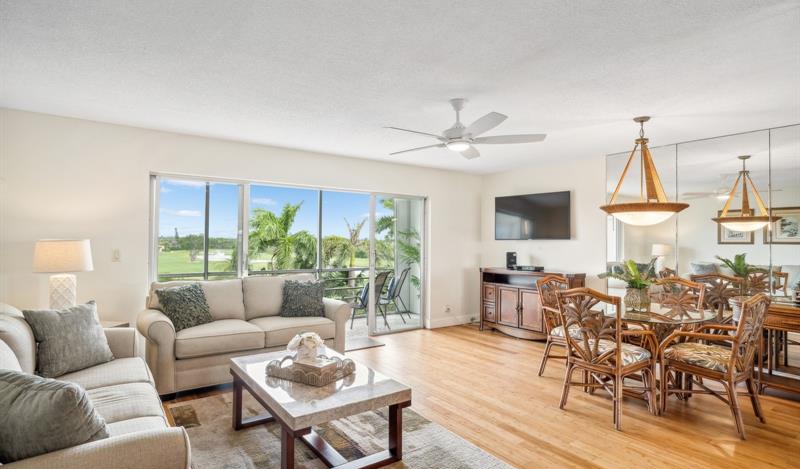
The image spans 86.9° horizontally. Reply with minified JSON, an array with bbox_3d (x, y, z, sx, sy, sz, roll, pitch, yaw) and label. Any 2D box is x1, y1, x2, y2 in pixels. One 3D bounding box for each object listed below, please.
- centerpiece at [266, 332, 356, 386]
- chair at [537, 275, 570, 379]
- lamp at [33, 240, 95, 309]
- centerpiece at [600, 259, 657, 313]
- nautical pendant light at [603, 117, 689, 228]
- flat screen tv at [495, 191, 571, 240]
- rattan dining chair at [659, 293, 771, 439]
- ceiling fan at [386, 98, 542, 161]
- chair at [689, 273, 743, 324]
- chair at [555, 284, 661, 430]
[{"bbox_3d":[-0.602,0.819,2.900,0.460,0.280,0.330,0,-1,30],"label":"centerpiece"},{"bbox_3d":[1.745,0.938,4.253,0.590,1.000,0.600,1,-1,-37],"label":"chair"},{"bbox_3d":[-2.735,0.422,3.420,0.390,0.730,0.390,1,-1,-39],"label":"lamp"},{"bbox_3d":[2.077,0.452,3.803,0.520,0.460,0.480,0,-1,29],"label":"centerpiece"},{"bbox_3d":[2.186,-0.559,3.800,0.690,0.965,0.690,1,-1,-35],"label":"nautical pendant light"},{"bbox_3d":[1.985,-0.258,6.420,0.060,0.700,1.240,1,-1,-41],"label":"flat screen tv"},{"bbox_3d":[2.424,0.924,3.234,0.590,1.000,0.600,1,-1,-37],"label":"rattan dining chair"},{"bbox_3d":[0.458,-0.857,3.340,1.410,0.409,1.410,1,-1,-35],"label":"ceiling fan"},{"bbox_3d":[4.005,0.951,5.222,0.600,1.000,0.590,1,-1,-37],"label":"chair"},{"bbox_3d":[1.620,0.902,3.337,0.600,0.980,0.590,1,-1,-35],"label":"chair"}]

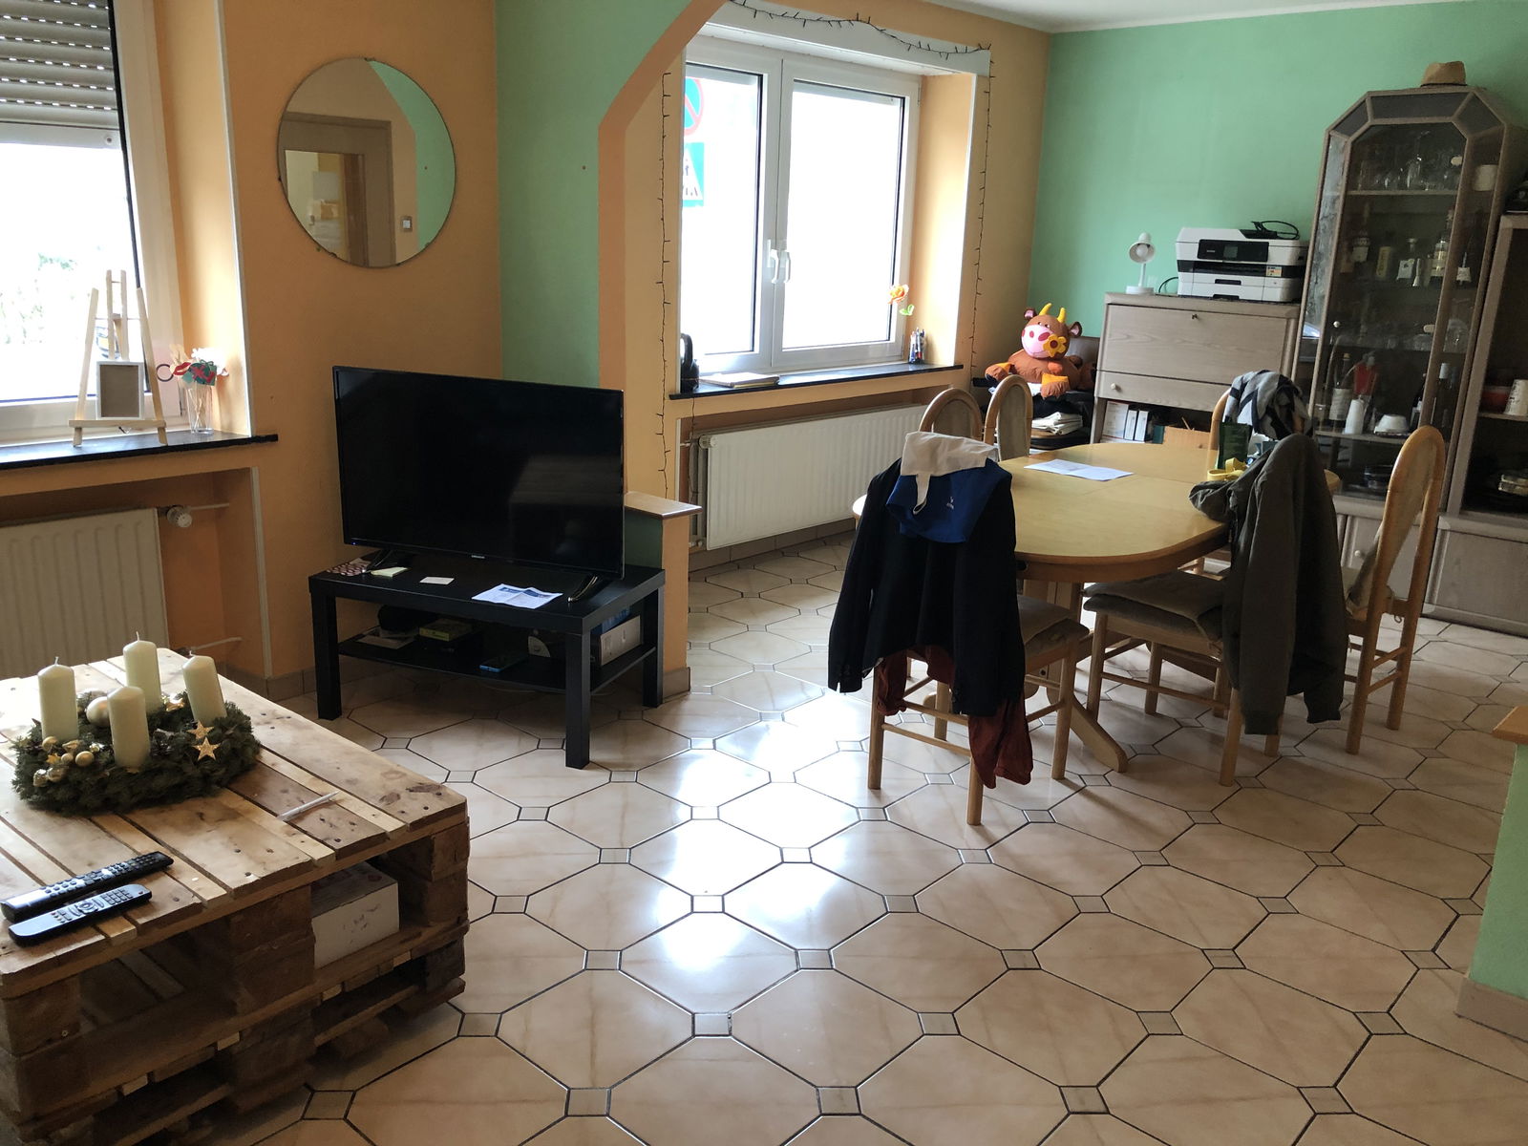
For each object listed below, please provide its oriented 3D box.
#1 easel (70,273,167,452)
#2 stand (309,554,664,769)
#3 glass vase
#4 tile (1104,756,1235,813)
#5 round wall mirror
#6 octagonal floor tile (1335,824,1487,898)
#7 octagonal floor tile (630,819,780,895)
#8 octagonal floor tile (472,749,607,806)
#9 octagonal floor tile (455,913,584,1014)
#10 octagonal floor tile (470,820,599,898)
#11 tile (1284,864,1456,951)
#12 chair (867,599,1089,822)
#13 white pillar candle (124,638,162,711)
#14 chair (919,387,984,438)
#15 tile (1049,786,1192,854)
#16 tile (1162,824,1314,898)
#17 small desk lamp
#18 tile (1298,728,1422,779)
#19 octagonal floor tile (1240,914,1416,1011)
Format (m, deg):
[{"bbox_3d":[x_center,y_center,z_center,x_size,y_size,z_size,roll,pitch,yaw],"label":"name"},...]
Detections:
[{"bbox_3d":[-1.832,-0.611,3.497,0.250,0.474,0.250,-4,17,-19],"label":"easel"},{"bbox_3d":[-0.837,0.220,3.833,0.900,0.450,0.550,7,16,18],"label":"stand"},{"bbox_3d":[-1.683,-0.491,3.681,0.077,0.155,0.077,-6,18,-28],"label":"glass vase"},{"bbox_3d":[1.174,0.609,3.575,0.313,0.010,0.313,15,20,39],"label":"tile"},{"bbox_3d":[-1.190,-1.237,3.752,0.020,0.600,0.600,15,20,39],"label":"round wall mirror"},{"bbox_3d":[1.649,0.737,3.158,0.314,0.010,0.314,15,20,40],"label":"octagonal floor tile"},{"bbox_3d":[-0.142,0.697,3.039,0.312,0.010,0.312,15,20,39],"label":"octagonal floor tile"},{"bbox_3d":[-0.614,0.572,3.442,0.315,0.010,0.315,15,20,39],"label":"octagonal floor tile"},{"bbox_3d":[-0.561,0.815,2.599,0.310,0.010,0.310,16,21,40],"label":"octagonal floor tile"},{"bbox_3d":[-0.586,0.693,3.019,0.314,0.010,0.314,15,20,40],"label":"octagonal floor tile"},{"bbox_3d":[1.438,0.788,2.923,0.312,0.010,0.312,15,20,39],"label":"tile"},{"bbox_3d":[0.592,0.108,3.407,0.460,1.000,0.490,14,20,36],"label":"chair"},{"bbox_3d":[-1.271,0.216,2.547,0.062,0.145,0.062,-8,19,-27],"label":"white pillar candle"},{"bbox_3d":[0.792,-0.094,4.122,0.450,0.990,0.510,-14,22,-43],"label":"chair"},{"bbox_3d":[0.964,0.658,3.328,0.312,0.010,0.312,15,20,39],"label":"tile"},{"bbox_3d":[1.204,0.729,3.132,0.315,0.010,0.315,15,20,39],"label":"tile"},{"bbox_3d":[1.984,-1.623,6.501,0.140,0.325,0.160,10,17,25],"label":"small desk lamp"},{"bbox_3d":[1.849,0.560,3.830,0.315,0.010,0.315,15,20,39],"label":"tile"},{"bbox_3d":[1.224,0.844,2.693,0.312,0.010,0.312,15,20,39],"label":"octagonal floor tile"}]

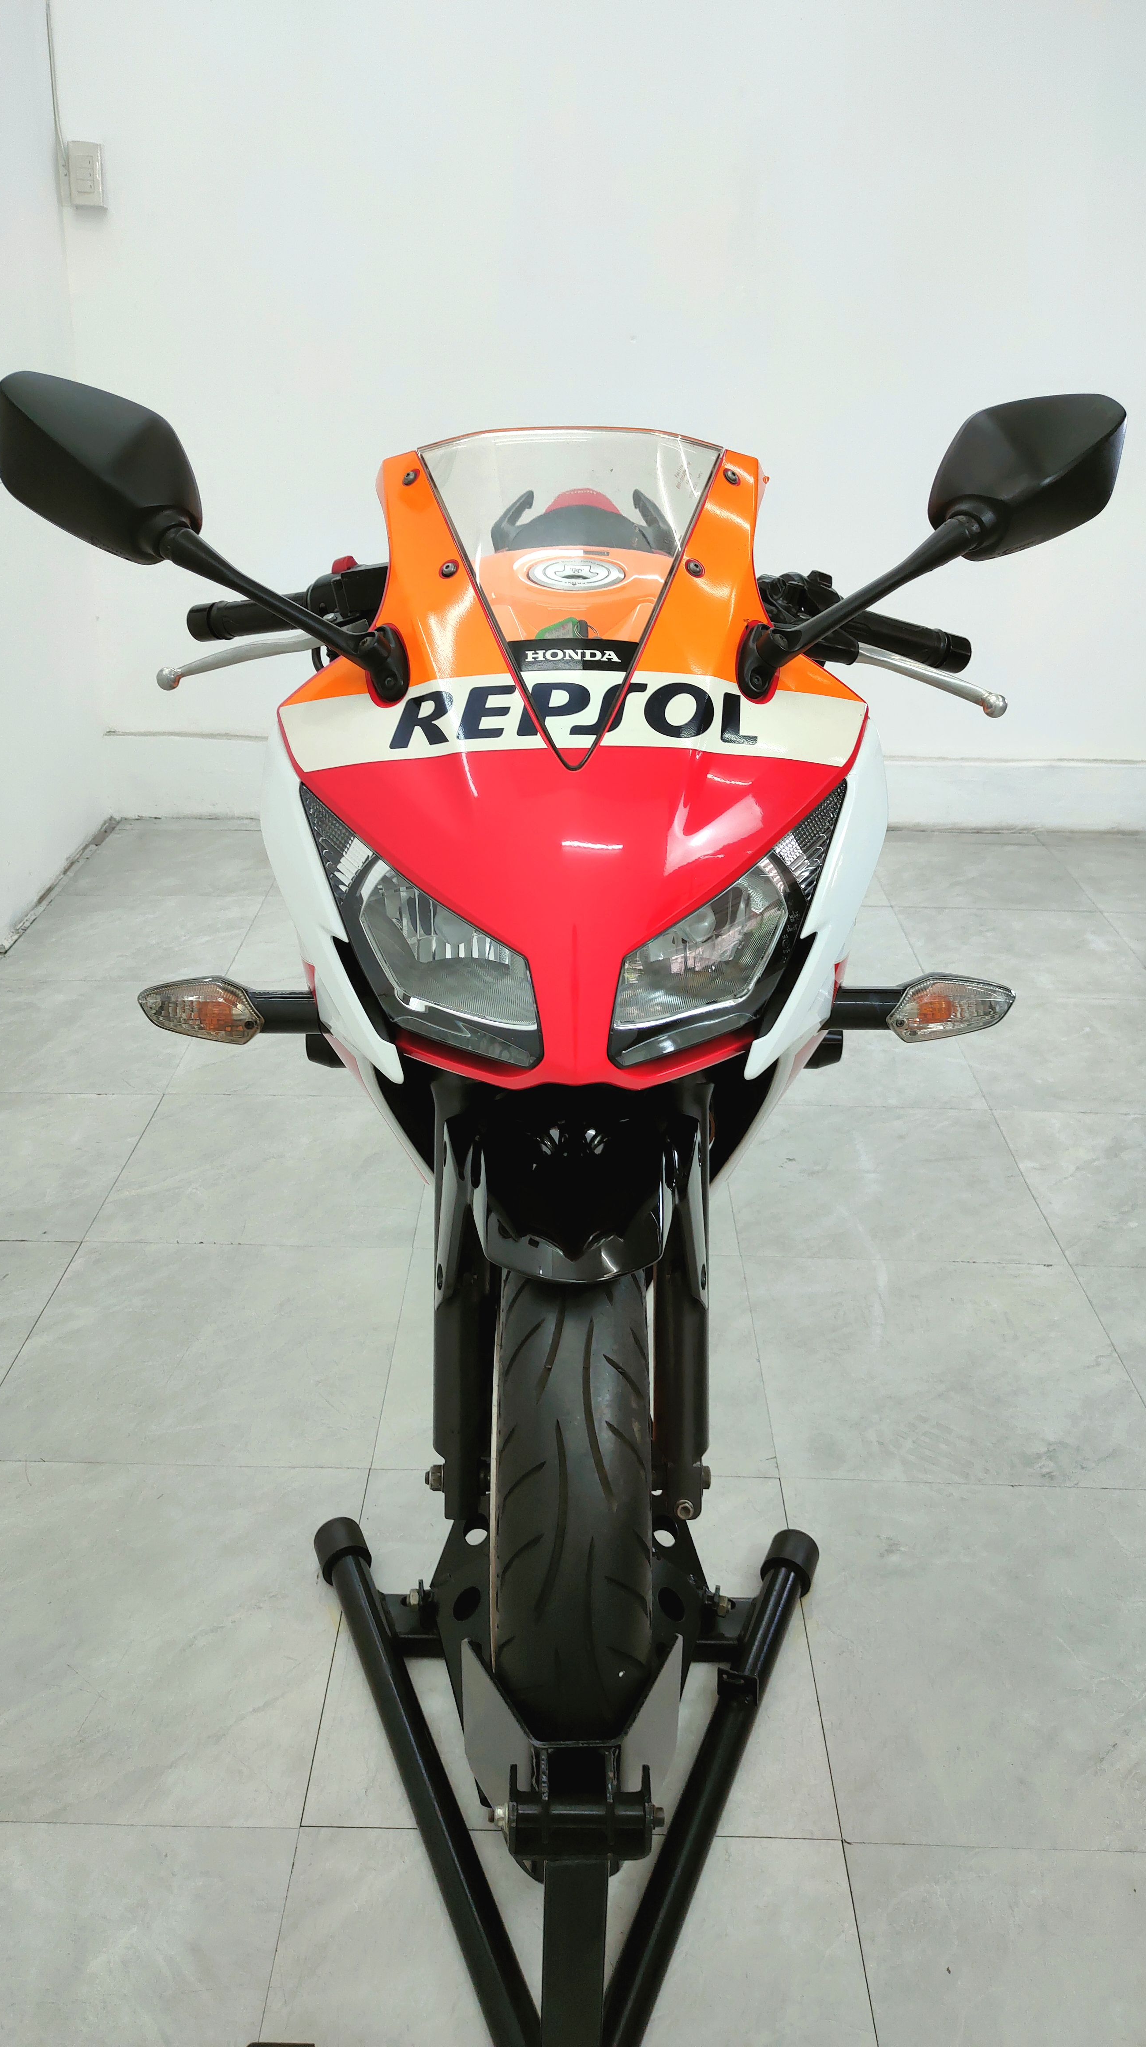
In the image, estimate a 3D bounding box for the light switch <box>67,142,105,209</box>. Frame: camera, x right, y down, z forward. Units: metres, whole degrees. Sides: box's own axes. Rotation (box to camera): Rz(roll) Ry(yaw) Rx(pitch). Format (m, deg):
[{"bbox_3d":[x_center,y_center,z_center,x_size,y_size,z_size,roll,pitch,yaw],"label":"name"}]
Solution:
[{"bbox_3d":[-1.030,-1.795,4.000,0.073,0.120,0.030,-1,22,-6],"label":"light switch"}]

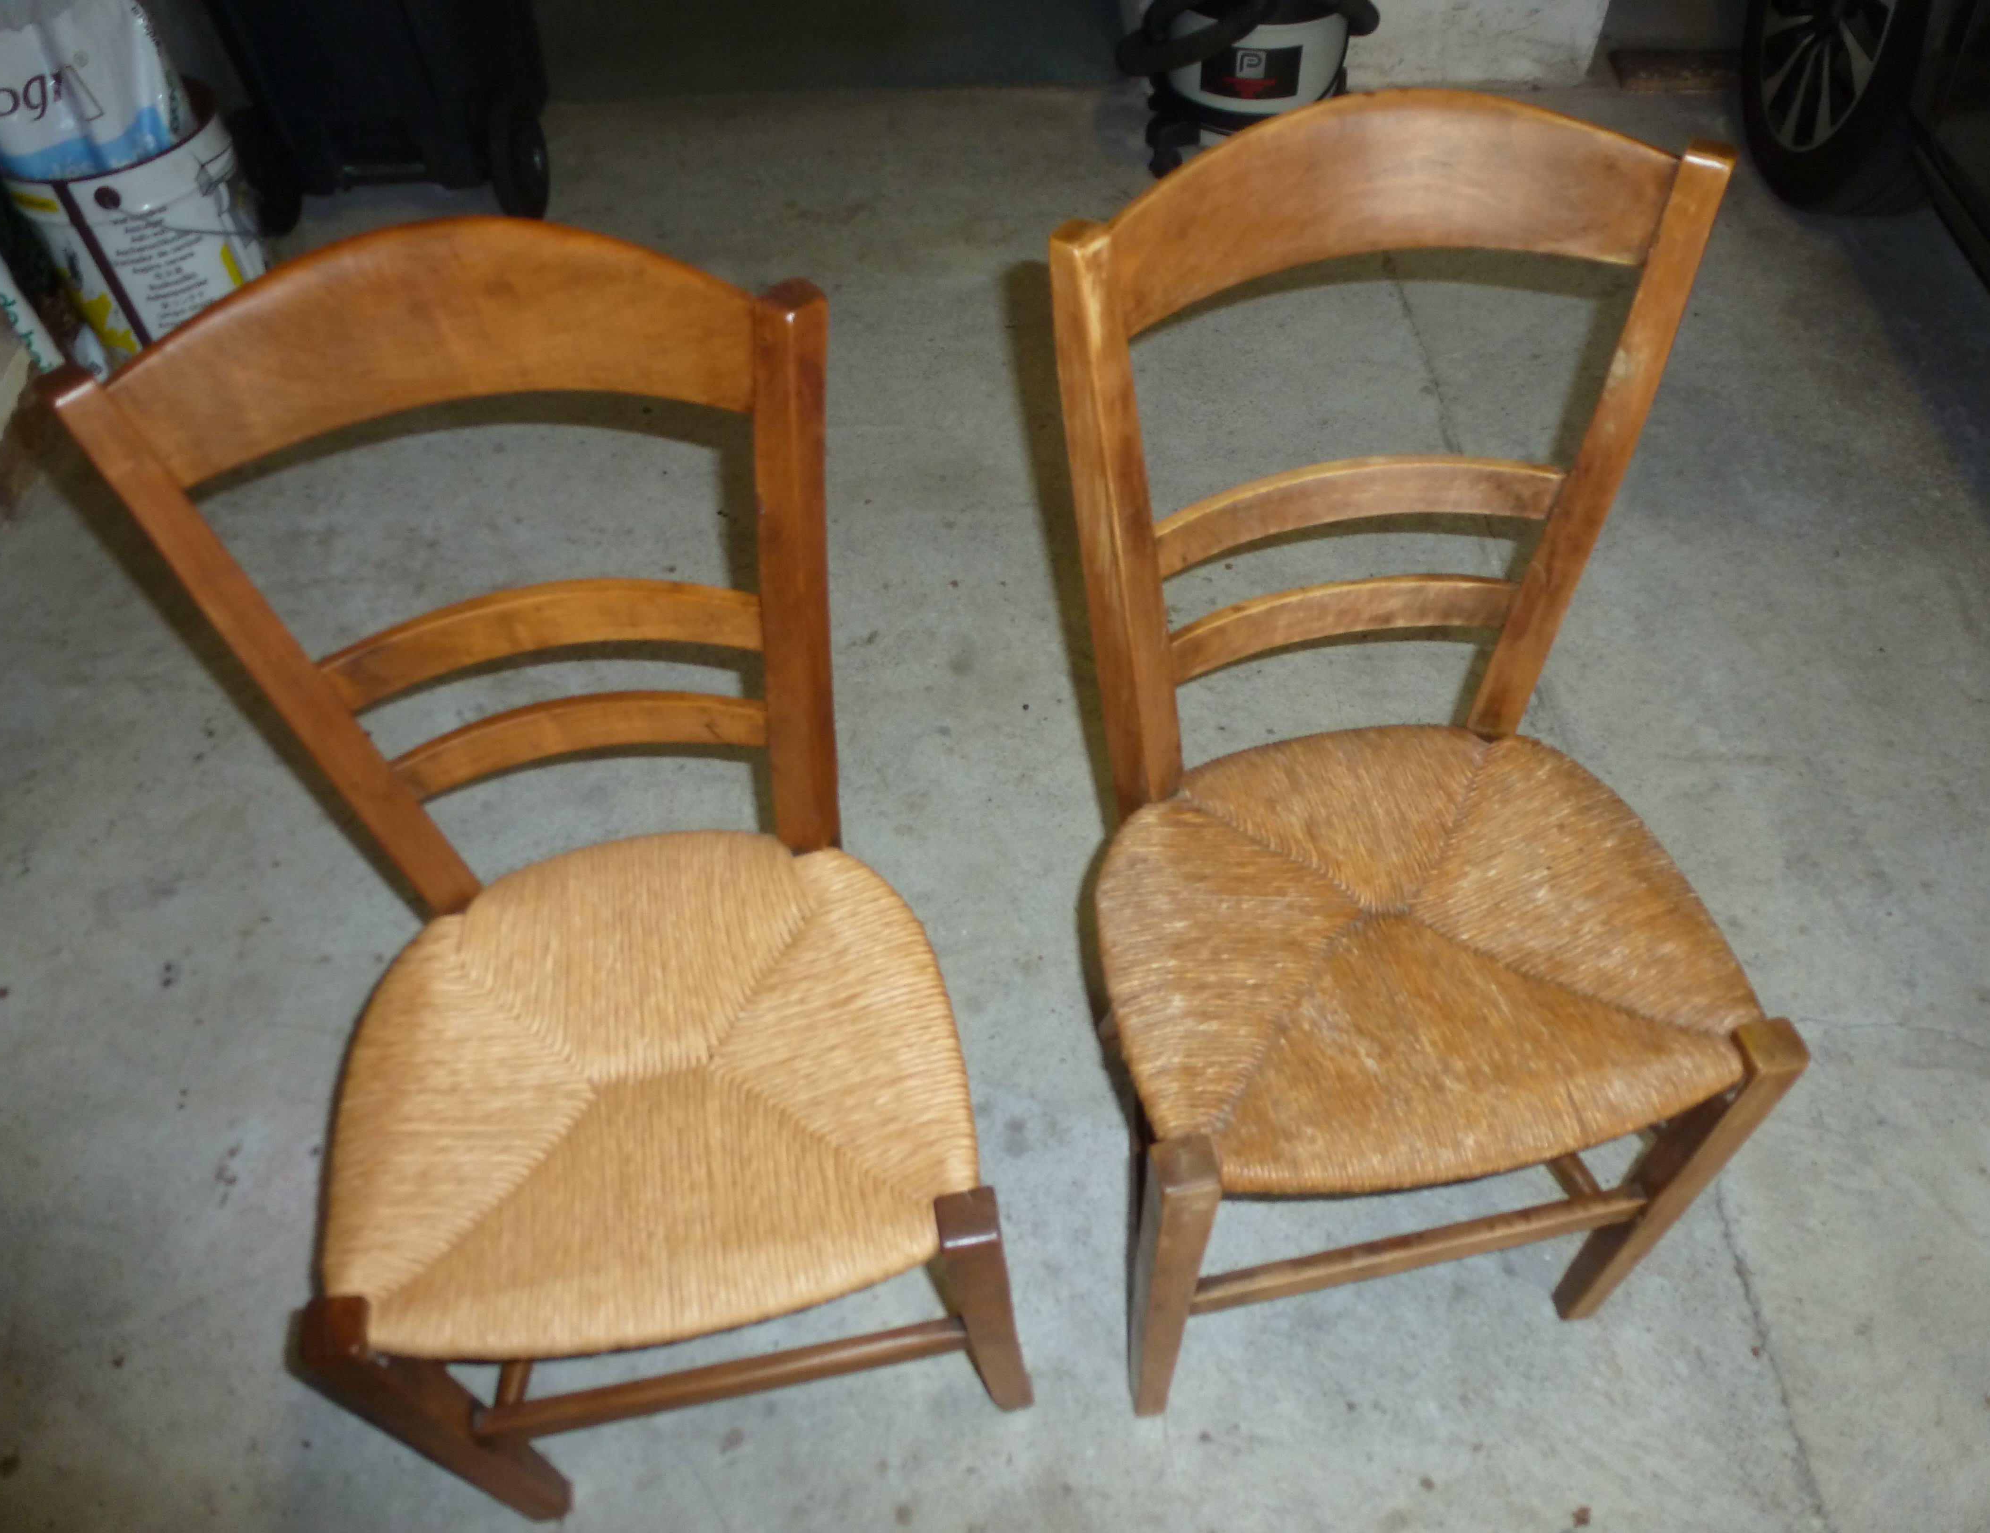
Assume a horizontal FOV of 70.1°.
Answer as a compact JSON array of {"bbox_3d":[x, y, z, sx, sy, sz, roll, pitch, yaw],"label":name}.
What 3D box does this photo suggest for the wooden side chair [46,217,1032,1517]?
[{"bbox_3d":[-0.222,0.161,0.908,0.410,0.906,0.392,-10,51,-4],"label":"wooden side chair"}]

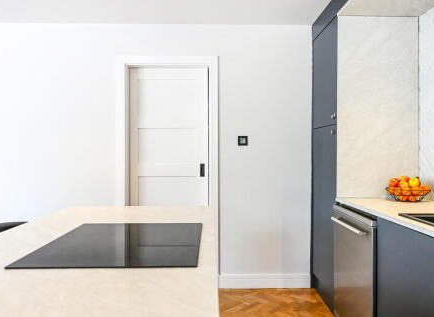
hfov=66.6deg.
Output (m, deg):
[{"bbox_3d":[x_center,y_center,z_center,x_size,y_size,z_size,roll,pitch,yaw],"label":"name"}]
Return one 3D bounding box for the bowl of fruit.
[{"bbox_3d":[1.272,0.204,2.206,0.262,0.161,0.262,0,1,0],"label":"bowl of fruit"}]

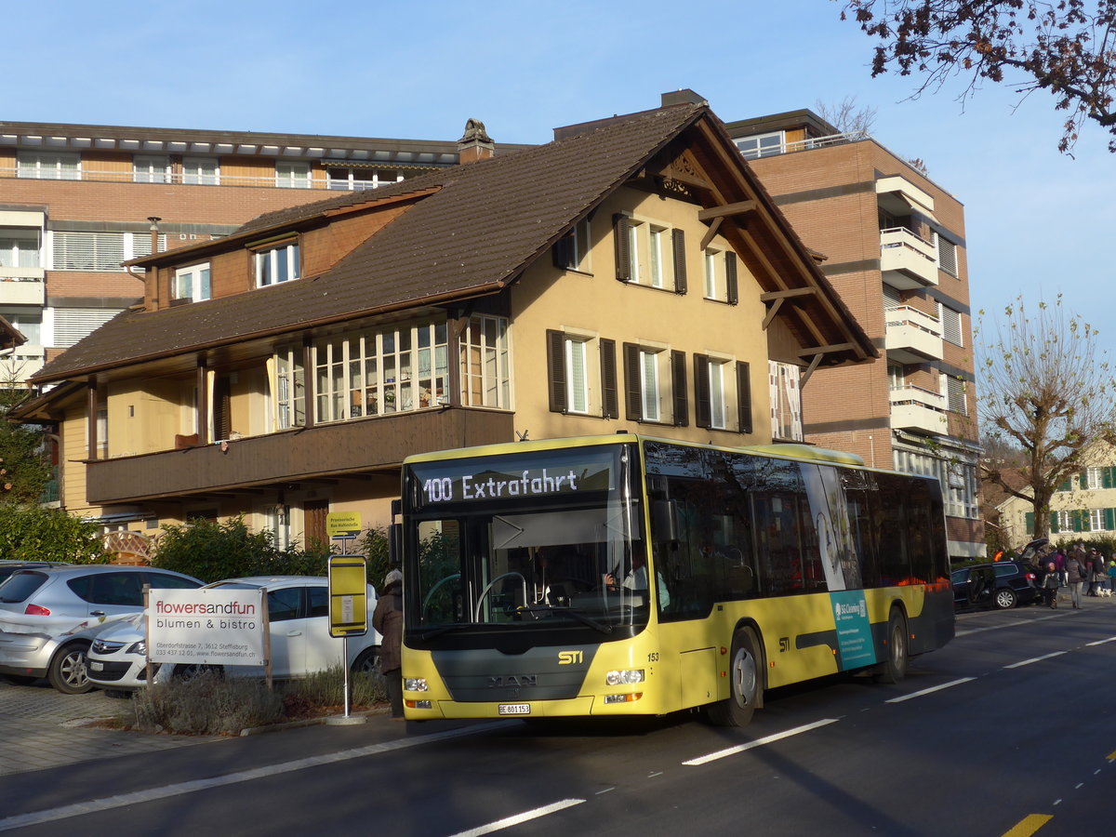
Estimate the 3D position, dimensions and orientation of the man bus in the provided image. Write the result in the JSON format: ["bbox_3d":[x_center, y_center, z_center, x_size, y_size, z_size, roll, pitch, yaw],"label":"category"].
[{"bbox_3d":[2.089,1.848,20.726,2.520,2.920,11.980,-6,-6,25],"label":"man bus"}]

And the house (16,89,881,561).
[{"bbox_3d":[-2.811,-0.316,36.851,14.886,9.568,11.960,-8,-9,39],"label":"house"}]

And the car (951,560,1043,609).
[{"bbox_3d":[13.439,5.598,58.145,4.770,1.510,1.820,-8,-8,21],"label":"car"}]

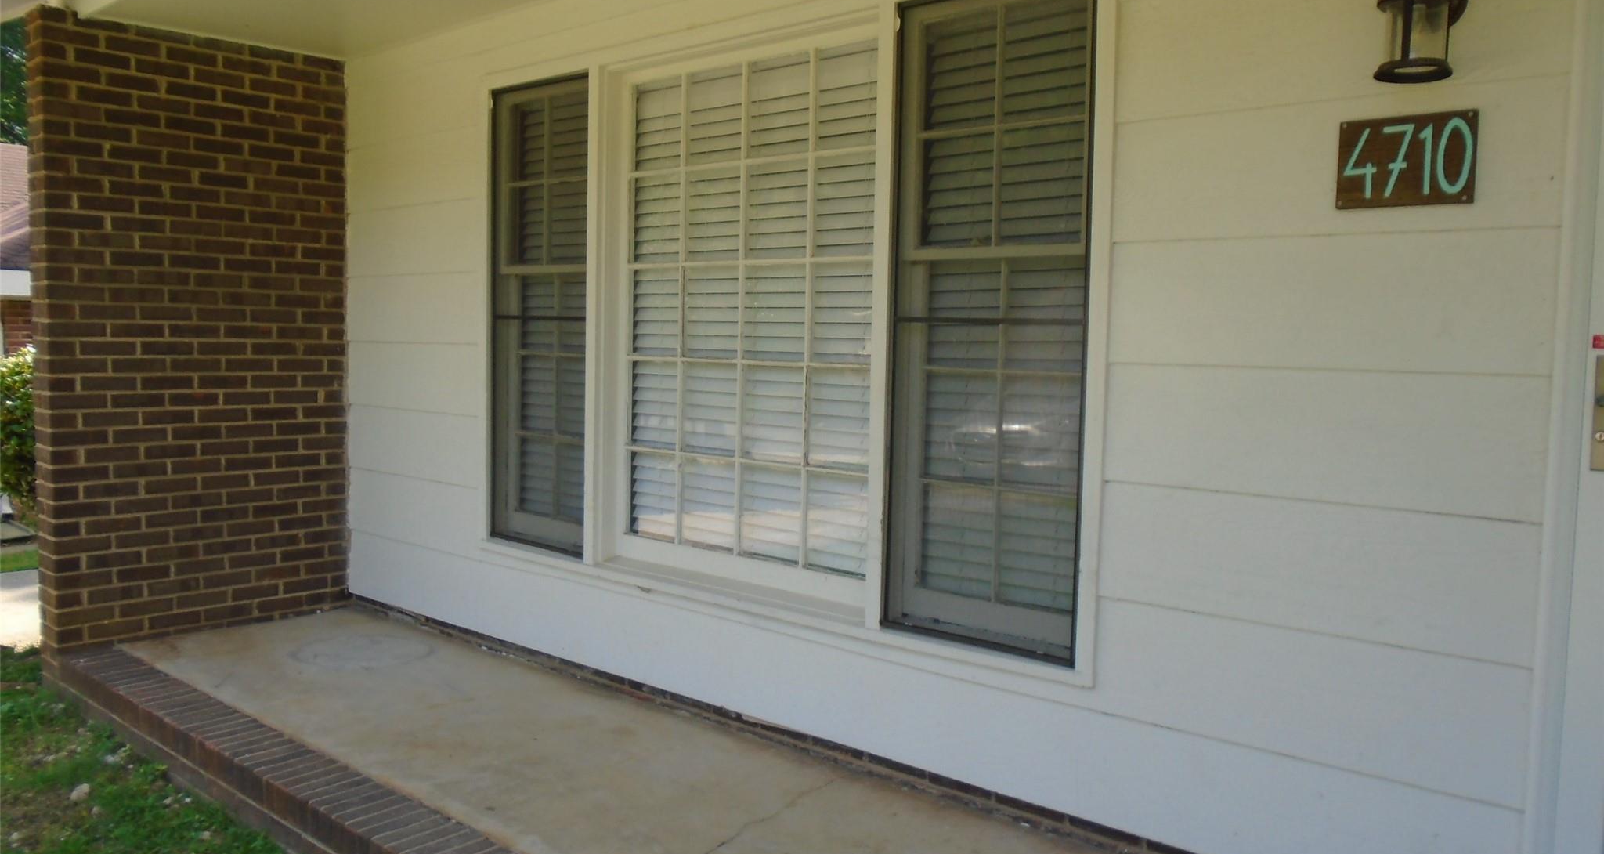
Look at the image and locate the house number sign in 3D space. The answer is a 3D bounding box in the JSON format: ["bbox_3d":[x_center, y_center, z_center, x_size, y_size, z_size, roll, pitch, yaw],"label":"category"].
[{"bbox_3d":[1.201,-0.528,2.397,0.253,0.177,0.020,5,6,42],"label":"house number sign"}]

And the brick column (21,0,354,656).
[{"bbox_3d":[-2.470,-0.372,4.959,0.198,2.397,1.169,5,6,42],"label":"brick column"}]

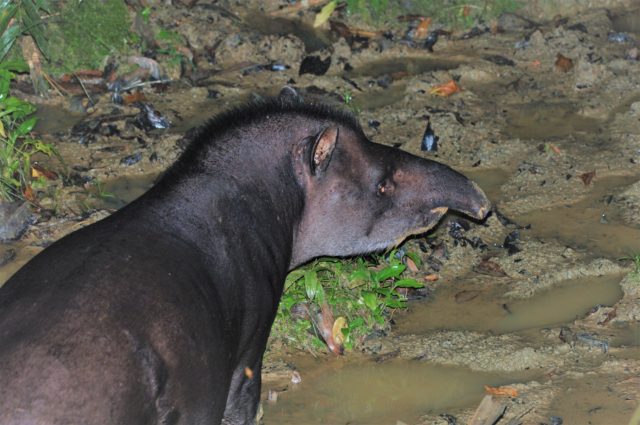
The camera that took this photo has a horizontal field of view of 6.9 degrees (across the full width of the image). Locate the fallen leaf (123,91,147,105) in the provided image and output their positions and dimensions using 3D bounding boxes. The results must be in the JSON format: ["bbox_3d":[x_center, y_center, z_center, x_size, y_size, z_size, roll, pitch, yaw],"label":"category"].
[{"bbox_3d":[-0.491,-0.304,14.091,0.060,0.015,0.050,0,19,0],"label":"fallen leaf"}]

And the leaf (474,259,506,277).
[{"bbox_3d":[0.408,0.132,12.819,0.083,0.017,0.070,0,19,0],"label":"leaf"}]

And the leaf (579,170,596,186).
[{"bbox_3d":[0.675,-0.086,13.449,0.047,0.020,0.055,0,19,0],"label":"leaf"}]

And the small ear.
[{"bbox_3d":[0.010,-0.139,11.920,0.055,0.115,0.045,9,22,-36],"label":"small ear"}]

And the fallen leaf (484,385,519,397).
[{"bbox_3d":[0.410,0.402,12.043,0.077,0.012,0.050,0,19,0],"label":"fallen leaf"}]

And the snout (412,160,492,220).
[{"bbox_3d":[0.292,-0.052,12.030,0.185,0.115,0.100,15,14,-20],"label":"snout"}]

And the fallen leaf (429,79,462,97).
[{"bbox_3d":[0.331,-0.332,14.161,0.085,0.022,0.065,0,19,0],"label":"fallen leaf"}]

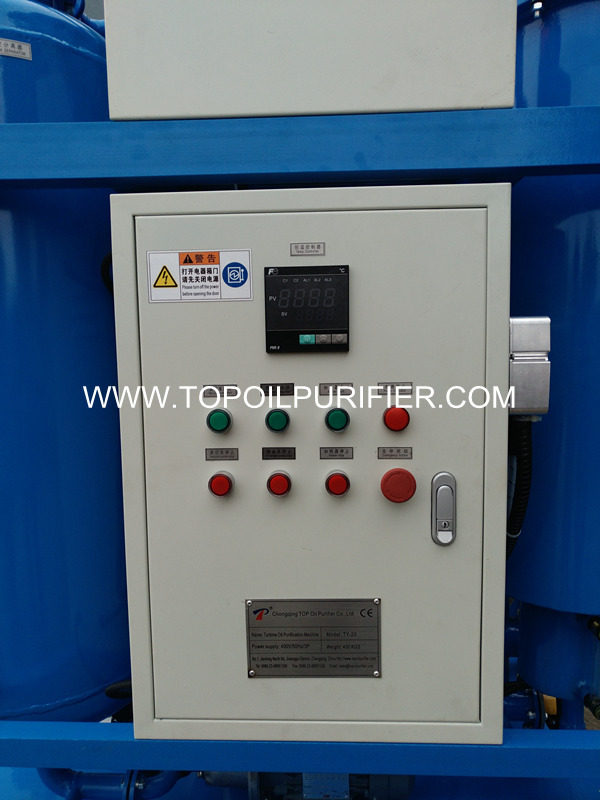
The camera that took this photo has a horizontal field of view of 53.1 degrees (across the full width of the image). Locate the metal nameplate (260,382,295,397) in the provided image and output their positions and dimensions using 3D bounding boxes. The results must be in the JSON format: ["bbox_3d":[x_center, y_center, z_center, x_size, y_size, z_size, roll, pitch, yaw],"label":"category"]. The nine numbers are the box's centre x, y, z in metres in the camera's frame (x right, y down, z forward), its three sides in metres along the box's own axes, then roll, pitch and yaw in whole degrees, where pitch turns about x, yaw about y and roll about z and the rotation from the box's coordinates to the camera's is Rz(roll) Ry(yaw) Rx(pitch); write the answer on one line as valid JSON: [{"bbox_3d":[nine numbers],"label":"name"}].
[{"bbox_3d":[-0.026,-0.012,0.701,0.040,0.015,0.002,-1,5,3],"label":"metal nameplate"}]

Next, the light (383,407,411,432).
[{"bbox_3d":[0.111,0.021,0.692,0.029,0.029,0.015,-1,5,3],"label":"light"}]

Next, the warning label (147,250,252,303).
[{"bbox_3d":[-0.116,-0.143,0.695,0.121,0.058,0.002,-1,5,3],"label":"warning label"}]

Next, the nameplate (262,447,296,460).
[{"bbox_3d":[-0.024,0.064,0.710,0.040,0.015,0.002,-1,5,3],"label":"nameplate"}]

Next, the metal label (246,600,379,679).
[{"bbox_3d":[0.017,0.290,0.730,0.162,0.100,0.002,-1,5,3],"label":"metal label"}]

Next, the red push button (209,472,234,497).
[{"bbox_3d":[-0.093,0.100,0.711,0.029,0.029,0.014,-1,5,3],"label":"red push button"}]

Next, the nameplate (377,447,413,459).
[{"bbox_3d":[0.112,0.062,0.705,0.040,0.014,0.002,-1,5,3],"label":"nameplate"}]

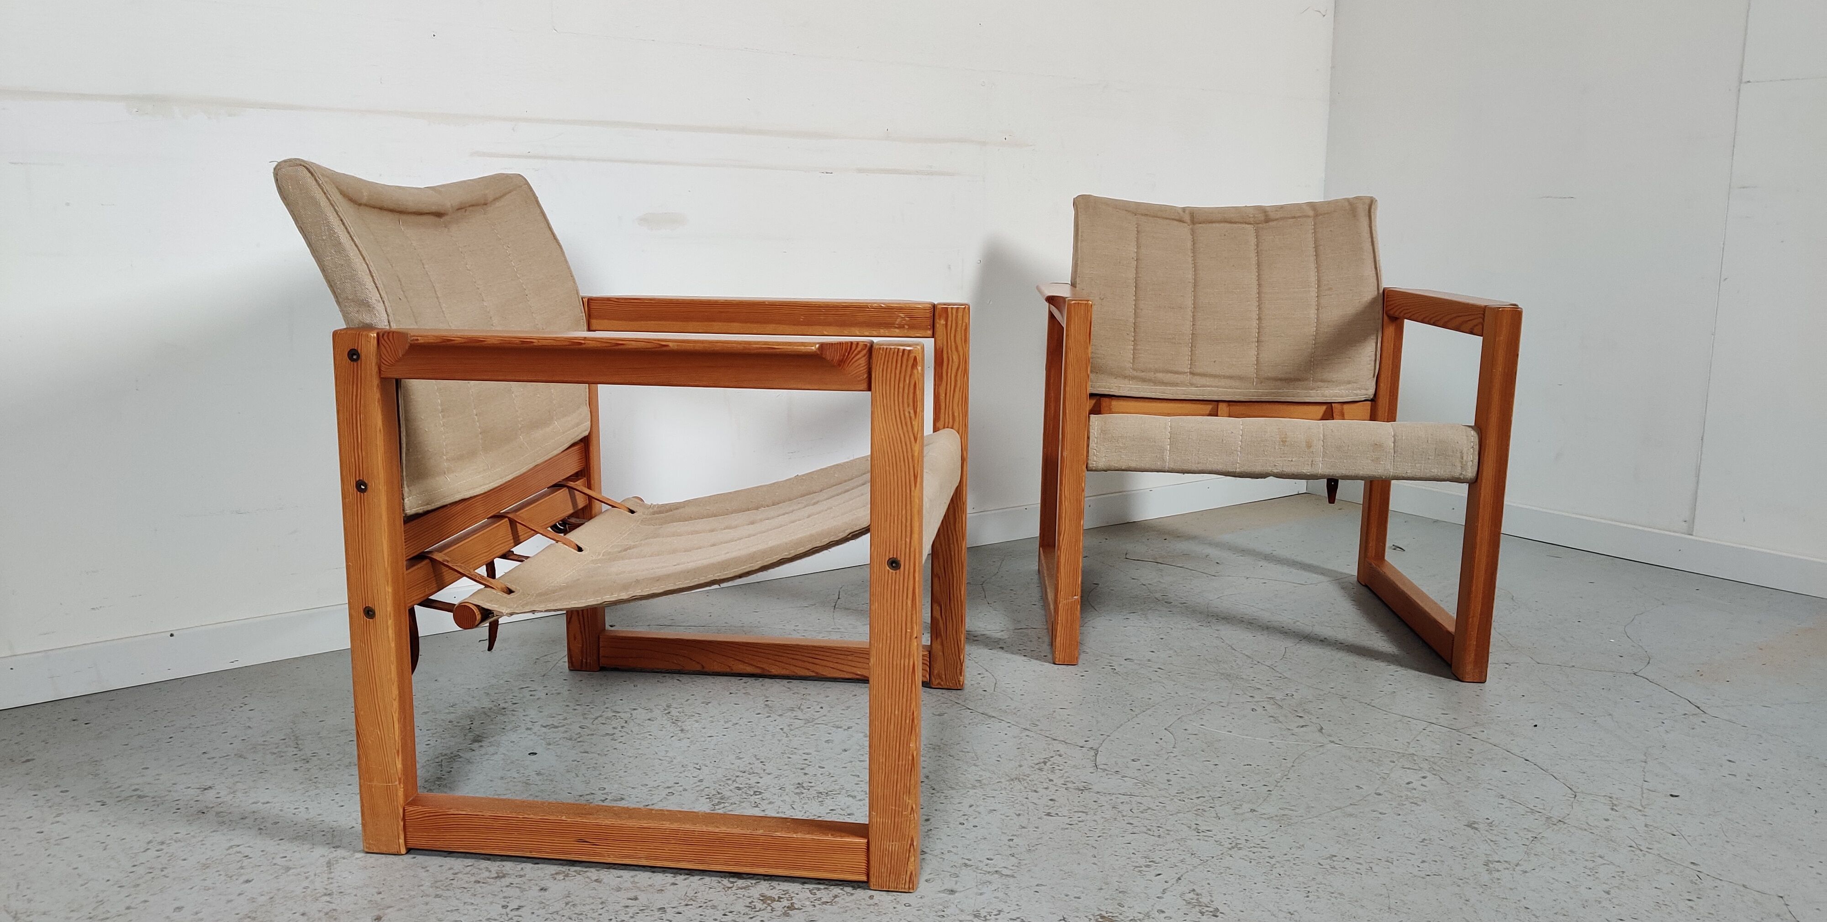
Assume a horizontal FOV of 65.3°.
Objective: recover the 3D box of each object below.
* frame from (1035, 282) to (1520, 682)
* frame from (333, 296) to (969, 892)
[{"bbox_3d":[0.534,-0.001,2.301,0.669,0.535,0.569,1,10,2],"label":"frame"},{"bbox_3d":[-0.241,0.095,1.688,0.569,0.535,0.669,2,10,6],"label":"frame"}]

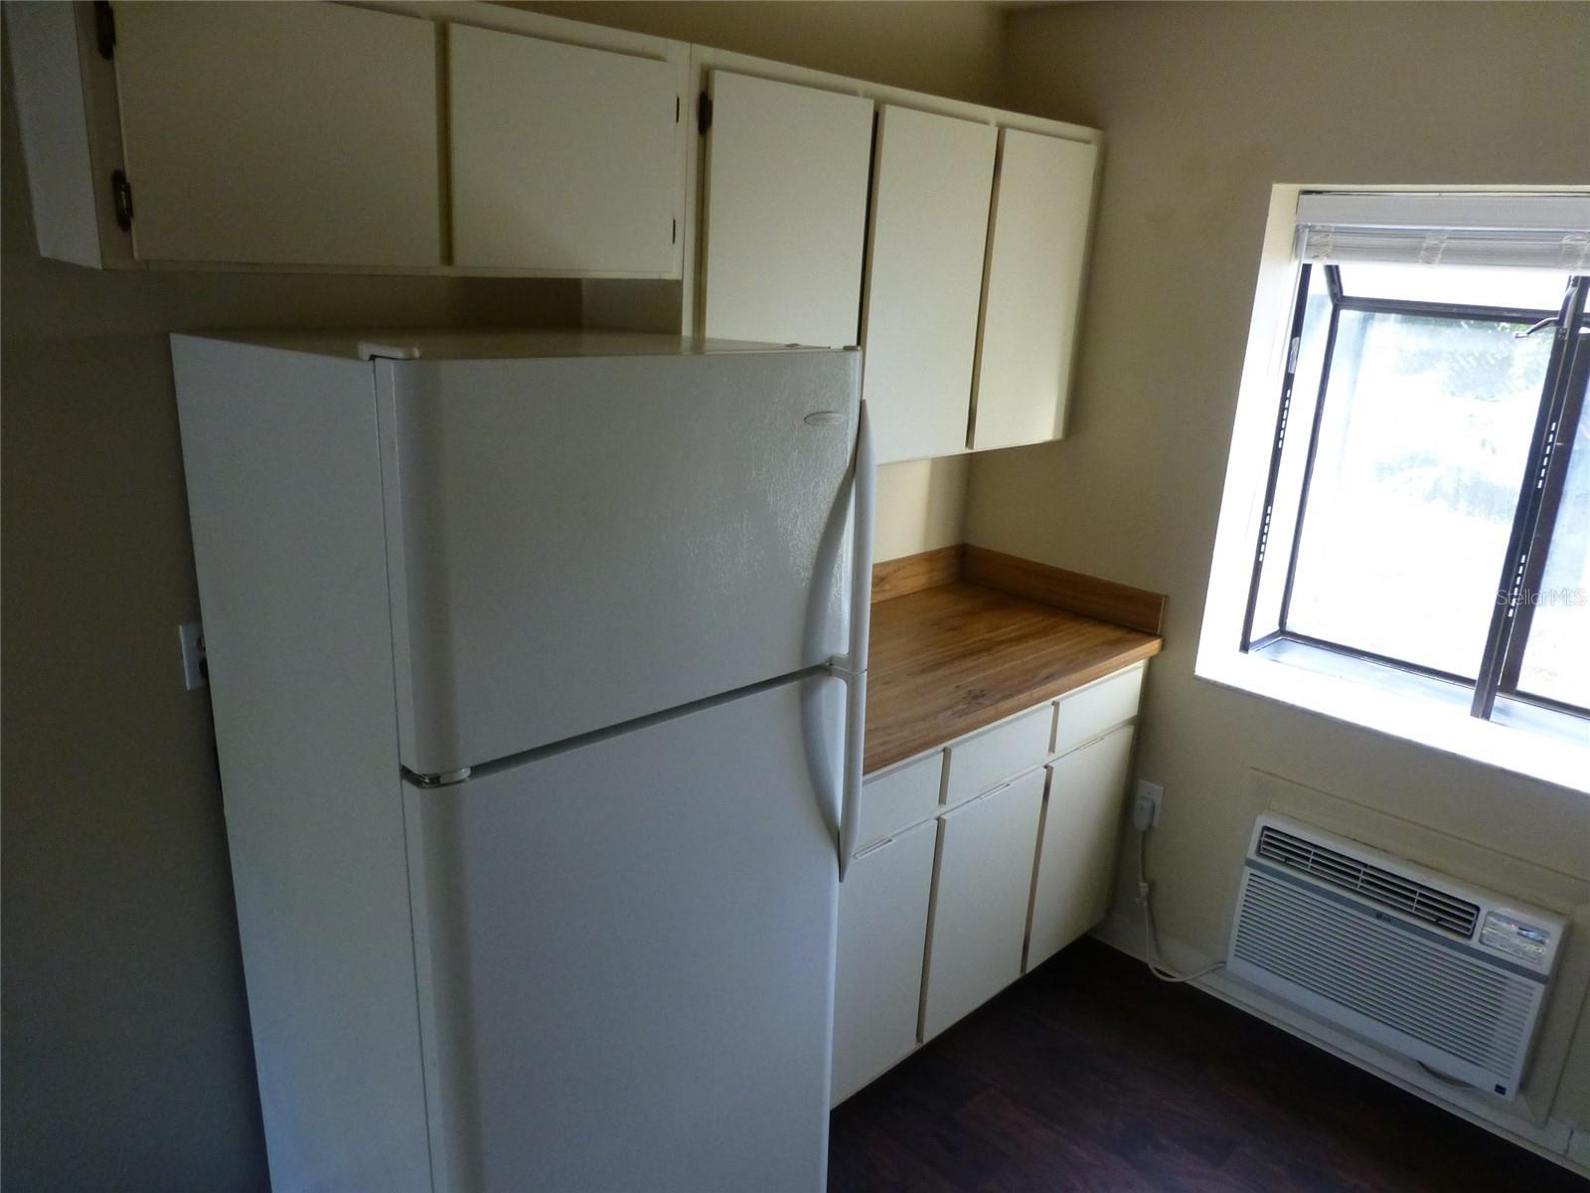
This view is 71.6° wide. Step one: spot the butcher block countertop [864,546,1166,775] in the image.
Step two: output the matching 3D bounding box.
[{"bbox_3d":[0.250,0.107,2.587,1.275,0.150,0.655,-13,23,-42],"label":"butcher block countertop"}]

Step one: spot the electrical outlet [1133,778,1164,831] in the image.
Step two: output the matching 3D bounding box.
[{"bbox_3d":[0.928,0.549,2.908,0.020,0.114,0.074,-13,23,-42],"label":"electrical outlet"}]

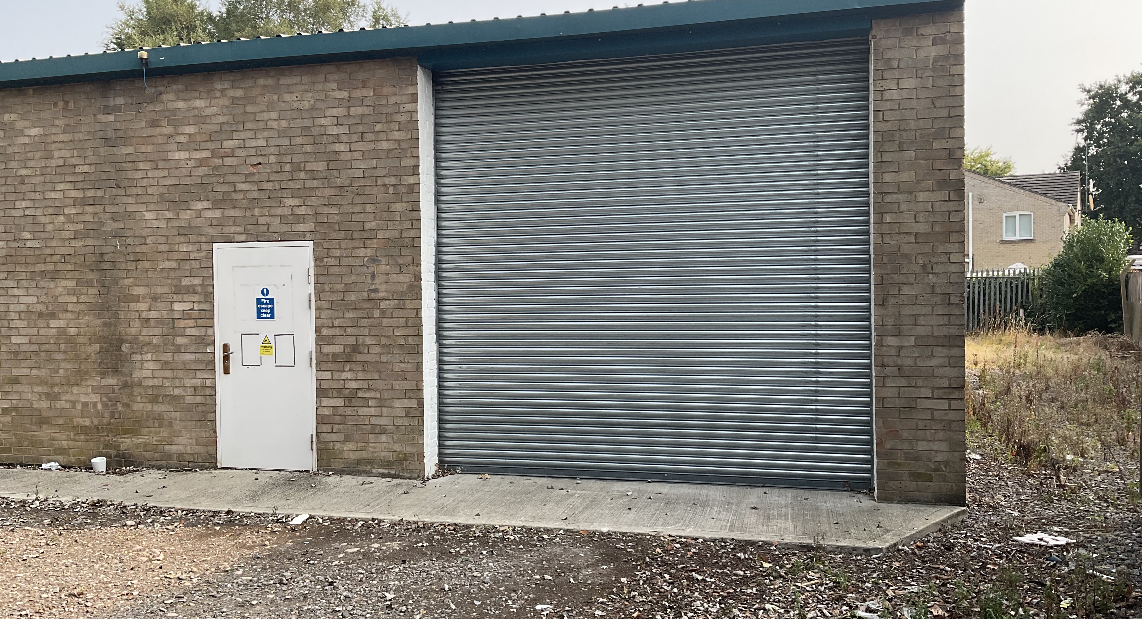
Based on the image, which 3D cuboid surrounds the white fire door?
[{"bbox_3d":[-2.674,0.410,8.418,0.995,1.990,0.080,0,1,15],"label":"white fire door"}]

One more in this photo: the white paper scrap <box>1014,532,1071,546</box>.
[{"bbox_3d":[2.995,1.459,6.076,0.320,0.030,0.270,-2,2,-32],"label":"white paper scrap"}]

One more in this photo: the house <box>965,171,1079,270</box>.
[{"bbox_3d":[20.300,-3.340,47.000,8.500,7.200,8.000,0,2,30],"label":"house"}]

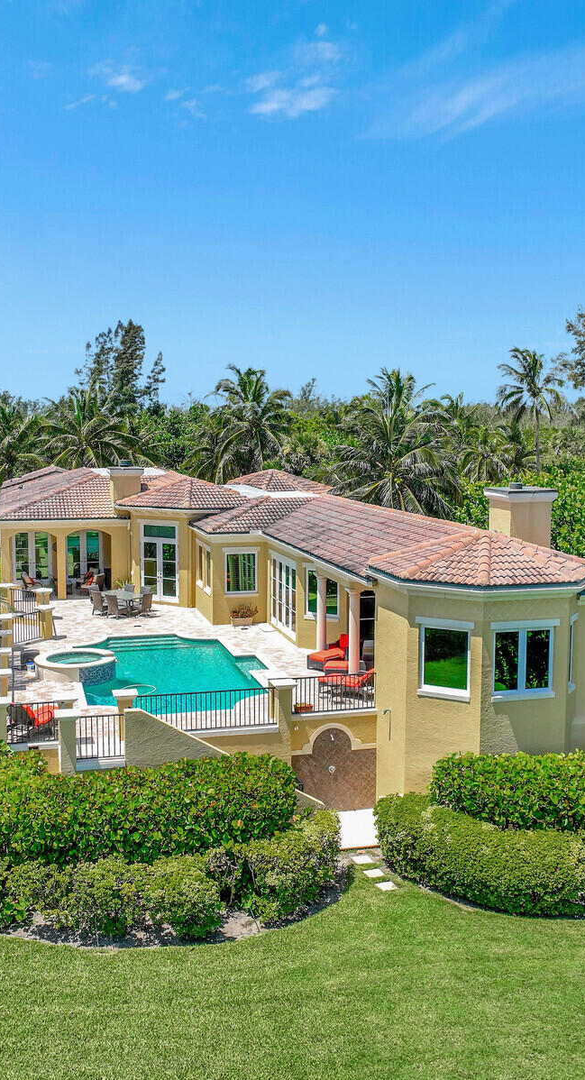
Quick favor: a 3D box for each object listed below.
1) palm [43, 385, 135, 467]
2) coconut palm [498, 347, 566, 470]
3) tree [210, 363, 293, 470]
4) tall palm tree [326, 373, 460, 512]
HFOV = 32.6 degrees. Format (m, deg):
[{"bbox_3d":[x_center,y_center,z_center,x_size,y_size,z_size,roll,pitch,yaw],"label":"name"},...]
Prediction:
[{"bbox_3d":[-13.677,-4.910,67.908,7.000,11.180,7.000,0,7,0],"label":"palm"},{"bbox_3d":[17.988,-6.803,76.727,5.500,15.730,5.500,0,7,0],"label":"coconut palm"},{"bbox_3d":[-2.881,-5.944,70.804,6.800,12.530,6.800,0,7,0],"label":"tree"},{"bbox_3d":[4.645,-1.782,47.108,6.500,12.420,6.500,0,7,0],"label":"tall palm tree"}]

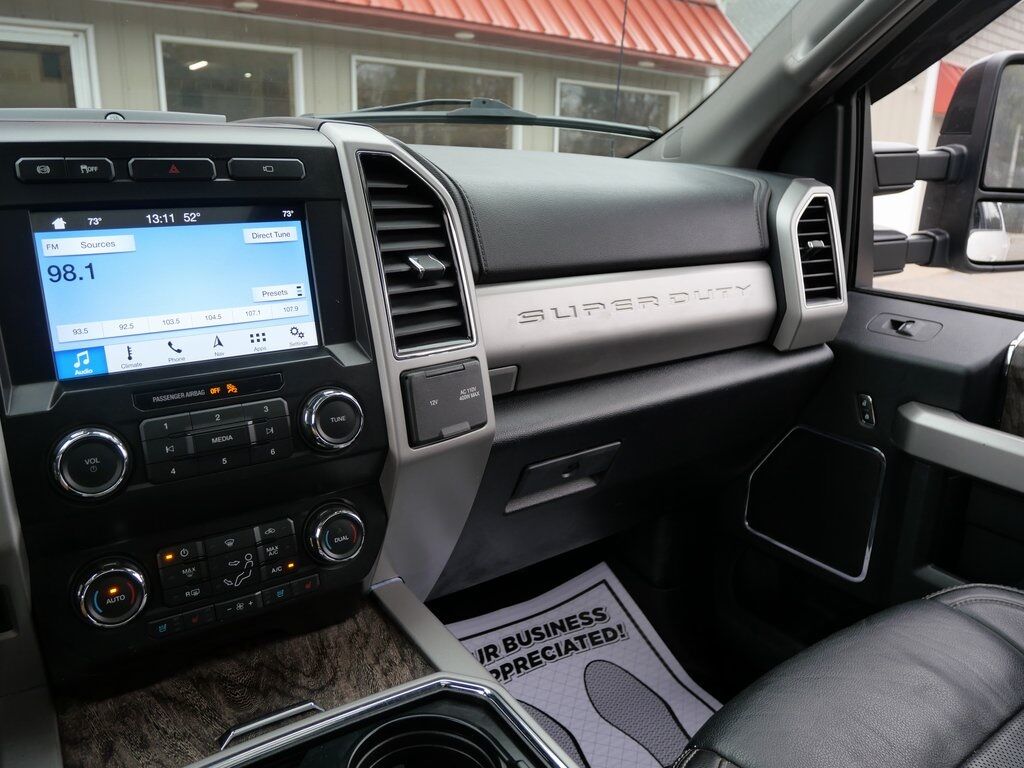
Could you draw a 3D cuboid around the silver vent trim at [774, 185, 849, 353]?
[{"bbox_3d":[0.358,-0.144,0.863,0.093,0.198,0.065,-10,16,-32],"label":"silver vent trim"}]

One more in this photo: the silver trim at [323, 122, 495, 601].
[{"bbox_3d":[-0.086,-0.014,0.636,0.102,0.422,0.115,-10,16,-32],"label":"silver trim"}]

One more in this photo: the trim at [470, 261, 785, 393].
[{"bbox_3d":[0.137,-0.075,0.777,0.422,0.100,0.047,-10,16,-32],"label":"trim"}]

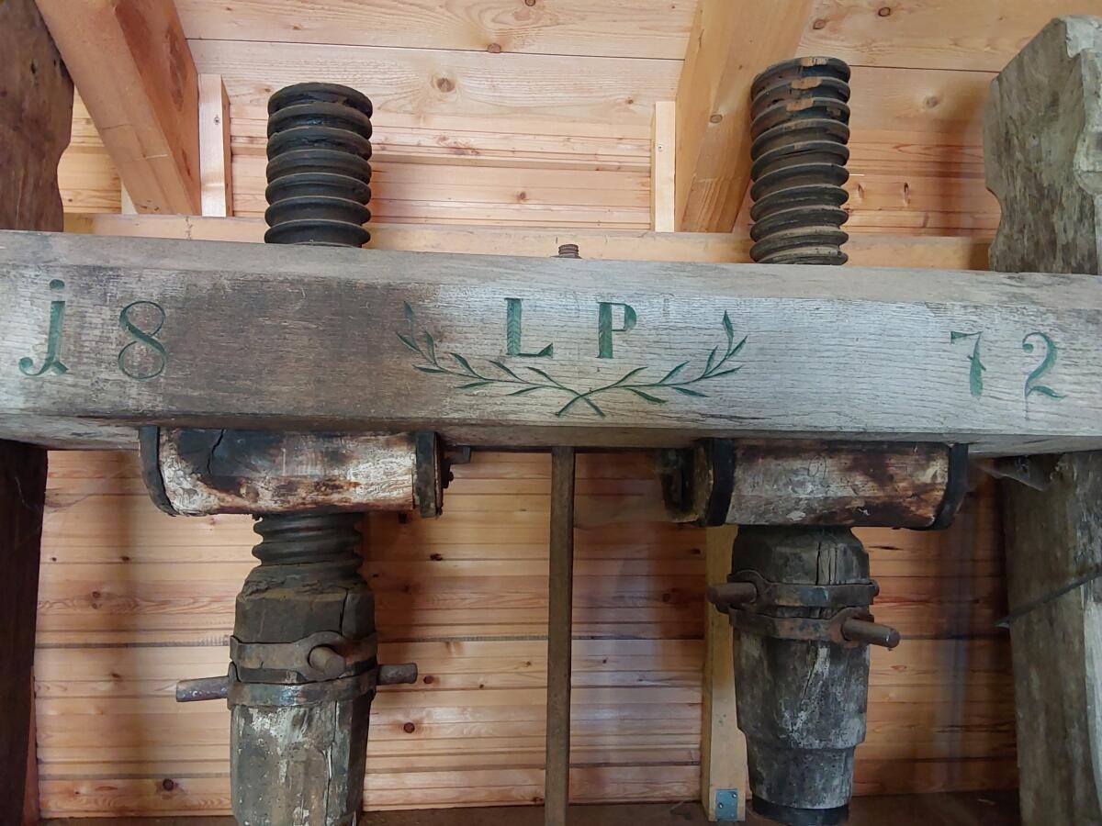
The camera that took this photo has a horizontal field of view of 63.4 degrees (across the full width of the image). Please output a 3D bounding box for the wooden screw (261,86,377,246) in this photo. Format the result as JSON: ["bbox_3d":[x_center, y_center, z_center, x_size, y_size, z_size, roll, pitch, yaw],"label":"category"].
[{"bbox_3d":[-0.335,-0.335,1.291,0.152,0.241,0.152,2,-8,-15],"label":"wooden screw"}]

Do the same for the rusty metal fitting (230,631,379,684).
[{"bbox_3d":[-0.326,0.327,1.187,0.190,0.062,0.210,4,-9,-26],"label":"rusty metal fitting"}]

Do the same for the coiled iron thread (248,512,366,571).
[{"bbox_3d":[-0.332,0.175,1.219,0.149,0.080,0.149,2,-8,-15],"label":"coiled iron thread"}]

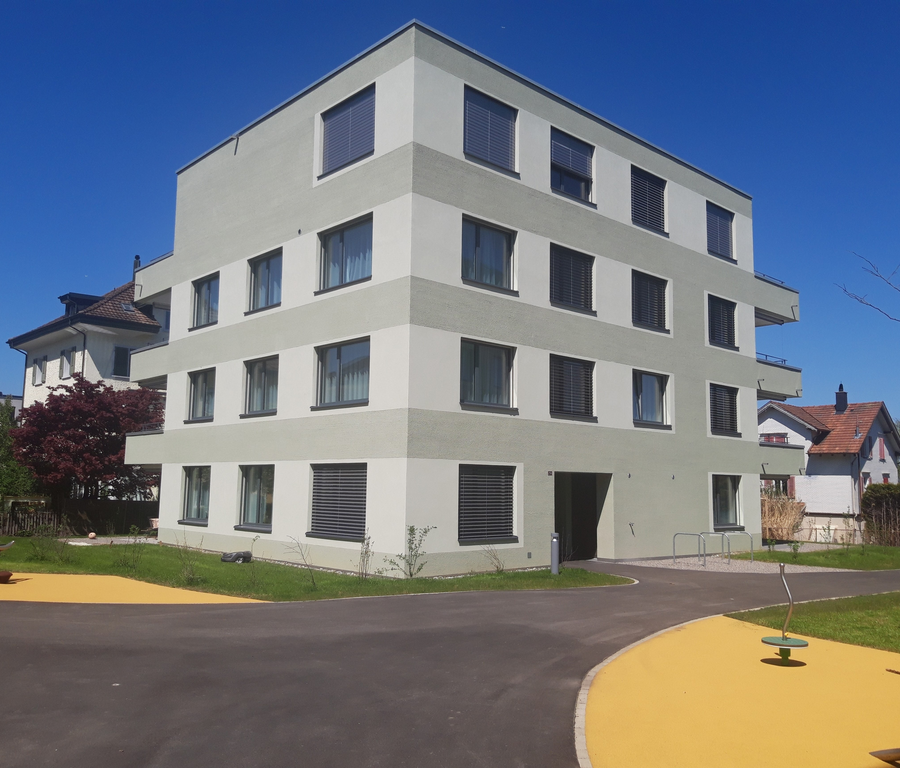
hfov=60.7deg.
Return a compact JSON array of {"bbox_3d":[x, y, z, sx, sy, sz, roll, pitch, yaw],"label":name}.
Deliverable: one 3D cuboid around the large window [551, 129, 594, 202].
[{"bbox_3d":[3.148,-5.785,20.519,1.833,1.590,0.180,7,-10,-42],"label":"large window"}]

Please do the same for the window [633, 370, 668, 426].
[{"bbox_3d":[5.491,0.402,21.305,1.805,1.417,0.200,7,-10,-41],"label":"window"}]

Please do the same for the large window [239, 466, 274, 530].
[{"bbox_3d":[-4.949,2.927,20.141,0.180,1.620,1.845,7,-10,-43],"label":"large window"}]

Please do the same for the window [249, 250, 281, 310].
[{"bbox_3d":[-4.875,-2.778,20.853,0.180,1.460,1.845,7,-10,-43],"label":"window"}]

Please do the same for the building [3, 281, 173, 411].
[{"bbox_3d":[-15.580,0.800,38.880,10.500,11.400,10.000,-6,-10,44],"label":"building"}]

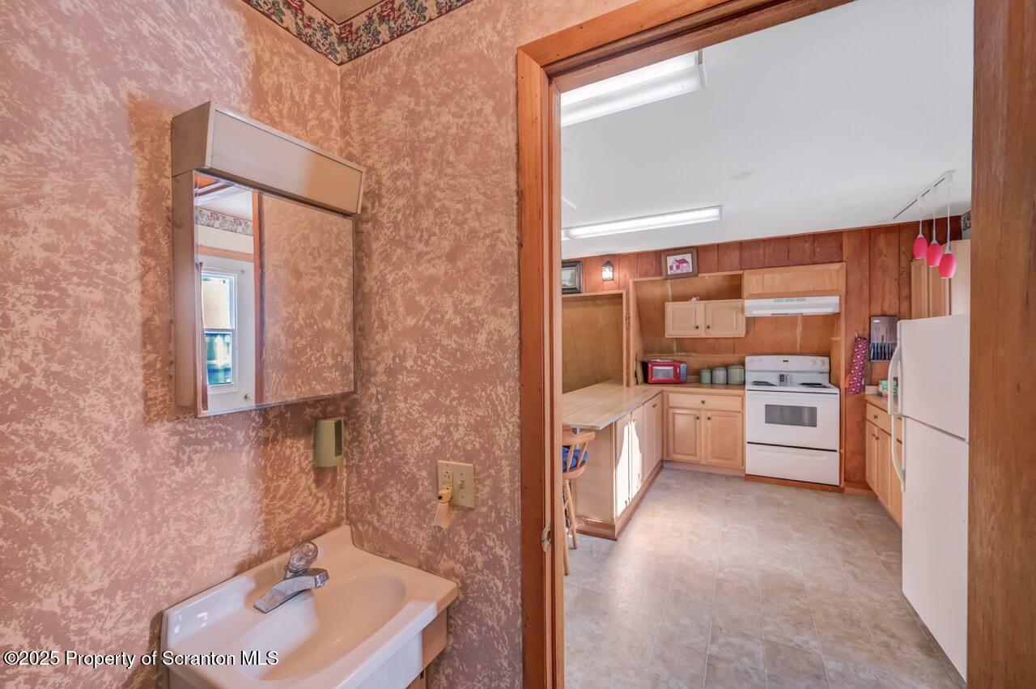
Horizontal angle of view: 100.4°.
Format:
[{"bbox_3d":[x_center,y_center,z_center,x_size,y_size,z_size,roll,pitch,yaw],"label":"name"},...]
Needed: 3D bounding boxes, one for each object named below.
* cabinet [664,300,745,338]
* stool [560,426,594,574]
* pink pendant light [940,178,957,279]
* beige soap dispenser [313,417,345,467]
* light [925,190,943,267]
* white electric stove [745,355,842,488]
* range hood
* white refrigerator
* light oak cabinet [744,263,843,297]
[{"bbox_3d":[1.990,-0.264,4.590,0.761,0.377,0.300,0,1,28],"label":"cabinet"},{"bbox_3d":[0.181,0.934,2.804,0.530,0.920,0.500,0,1,28],"label":"stool"},{"bbox_3d":[2.557,-0.691,2.563,0.110,0.601,0.110,0,1,28],"label":"pink pendant light"},{"bbox_3d":[-0.544,0.289,1.283,0.058,0.130,0.107,0,1,28],"label":"beige soap dispenser"},{"bbox_3d":[2.659,-0.739,2.753,0.107,0.496,0.107,0,1,28],"label":"light"},{"bbox_3d":[2.748,0.732,4.386,0.762,1.218,0.660,0,1,28],"label":"white electric stove"},{"bbox_3d":[2.669,-0.362,4.247,0.764,0.164,0.420,0,1,28],"label":"range hood"},{"bbox_3d":[2.222,0.622,1.851,0.780,1.520,0.715,0,1,25],"label":"white refrigerator"},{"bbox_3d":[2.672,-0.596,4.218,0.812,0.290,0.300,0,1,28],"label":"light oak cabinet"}]

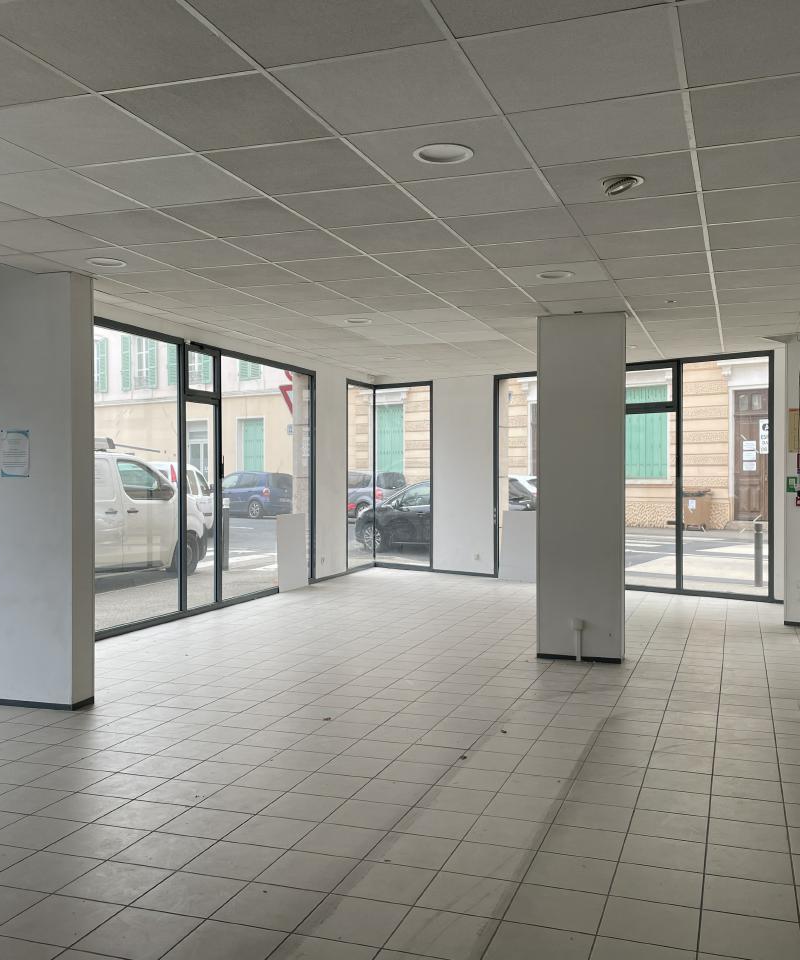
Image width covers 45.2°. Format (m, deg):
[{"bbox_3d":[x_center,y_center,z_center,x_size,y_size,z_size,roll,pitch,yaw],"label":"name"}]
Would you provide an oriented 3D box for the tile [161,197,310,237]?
[{"bbox_3d":[-0.760,-1.259,4.613,0.595,0.030,0.595,0,0,19],"label":"tile"}]

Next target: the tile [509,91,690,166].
[{"bbox_3d":[0.737,-1.252,3.448,0.595,0.030,0.595,0,0,19],"label":"tile"}]

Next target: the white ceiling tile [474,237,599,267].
[{"bbox_3d":[0.771,-1.270,5.357,0.595,0.020,0.595,0,0,20],"label":"white ceiling tile"}]

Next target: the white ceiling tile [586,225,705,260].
[{"bbox_3d":[1.333,-1.272,5.155,0.586,0.020,0.588,0,0,19],"label":"white ceiling tile"}]

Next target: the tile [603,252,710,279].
[{"bbox_3d":[1.538,-1.275,5.721,0.595,0.020,0.595,0,0,20],"label":"tile"}]

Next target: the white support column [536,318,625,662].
[{"bbox_3d":[1.433,0.057,7.561,0.652,2.687,0.280,0,0,19],"label":"white support column"}]

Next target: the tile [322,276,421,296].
[{"bbox_3d":[-0.164,-1.273,6.321,0.586,0.020,0.588,0,0,19],"label":"tile"}]

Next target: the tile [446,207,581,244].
[{"bbox_3d":[0.567,-1.266,4.790,0.586,0.020,0.588,0,0,19],"label":"tile"}]

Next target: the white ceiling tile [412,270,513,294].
[{"bbox_3d":[0.407,-1.274,6.123,0.595,0.020,0.595,0,0,20],"label":"white ceiling tile"}]

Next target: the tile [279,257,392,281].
[{"bbox_3d":[-0.364,-1.270,5.751,0.600,0.025,0.600,0,0,19],"label":"tile"}]

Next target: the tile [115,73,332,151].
[{"bbox_3d":[-0.598,-1.256,3.288,0.600,0.025,0.600,0,0,19],"label":"tile"}]

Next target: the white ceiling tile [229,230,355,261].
[{"bbox_3d":[-0.564,-1.267,5.190,0.586,0.020,0.588,0,0,19],"label":"white ceiling tile"}]

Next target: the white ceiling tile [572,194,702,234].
[{"bbox_3d":[1.134,-1.270,4.586,0.600,0.025,0.600,0,0,19],"label":"white ceiling tile"}]

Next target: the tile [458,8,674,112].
[{"bbox_3d":[0.532,-1.256,2.893,0.586,0.020,0.588,0,0,19],"label":"tile"}]

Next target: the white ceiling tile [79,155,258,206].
[{"bbox_3d":[-0.963,-1.258,4.064,0.595,0.020,0.595,0,0,20],"label":"white ceiling tile"}]

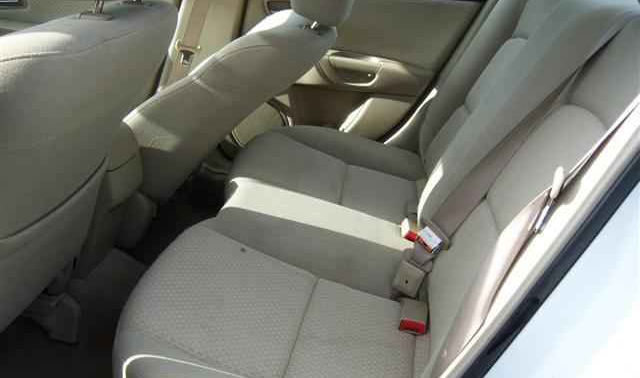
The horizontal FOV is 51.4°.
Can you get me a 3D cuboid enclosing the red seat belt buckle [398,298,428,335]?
[{"bbox_3d":[0.164,0.220,1.150,0.043,0.025,0.062,8,28,7],"label":"red seat belt buckle"}]

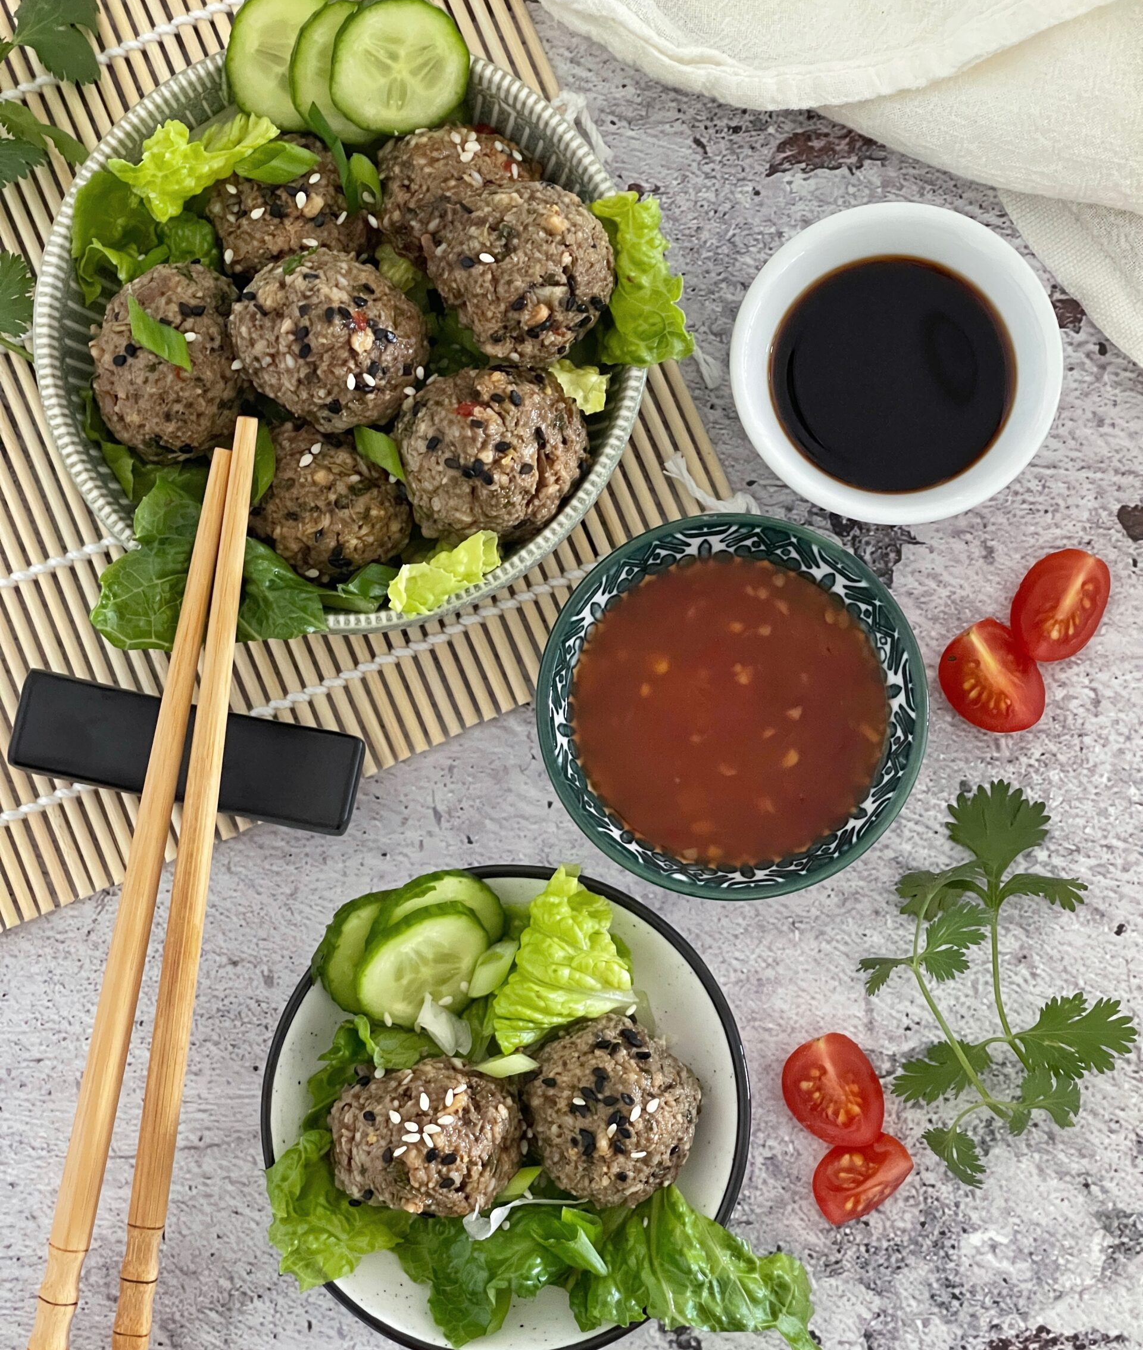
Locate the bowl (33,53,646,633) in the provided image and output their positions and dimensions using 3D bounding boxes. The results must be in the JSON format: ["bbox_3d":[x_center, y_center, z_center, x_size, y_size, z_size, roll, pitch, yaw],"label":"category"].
[{"bbox_3d":[-0.048,-0.071,0.629,0.132,0.053,0.132,0,81,1],"label":"bowl"}]

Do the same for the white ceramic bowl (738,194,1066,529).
[{"bbox_3d":[0.070,-0.065,0.615,0.071,0.030,0.071,0,80,1],"label":"white ceramic bowl"}]

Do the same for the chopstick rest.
[{"bbox_3d":[-0.083,0.017,0.609,0.073,0.013,0.021,10,80,3],"label":"chopstick rest"}]

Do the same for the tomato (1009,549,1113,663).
[{"bbox_3d":[0.111,-0.016,0.640,0.020,0.015,0.026,28,83,6],"label":"tomato"}]

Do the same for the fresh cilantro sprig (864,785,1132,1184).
[{"bbox_3d":[0.095,0.069,0.627,0.058,0.016,0.088,-8,81,0],"label":"fresh cilantro sprig"}]

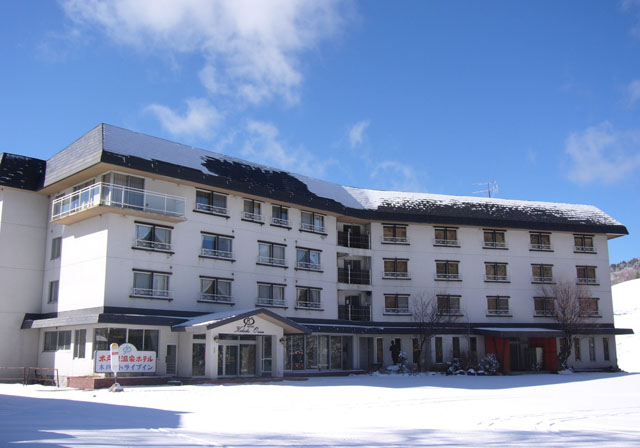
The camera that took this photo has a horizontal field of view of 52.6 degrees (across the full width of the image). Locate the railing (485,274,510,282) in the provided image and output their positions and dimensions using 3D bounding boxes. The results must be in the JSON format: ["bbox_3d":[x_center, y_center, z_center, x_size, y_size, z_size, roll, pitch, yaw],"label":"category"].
[{"bbox_3d":[15.960,5.000,58.382,2.494,0.588,0.270,3,-12,-15],"label":"railing"}]

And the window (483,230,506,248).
[{"bbox_3d":[15.703,1.395,58.233,2.320,1.650,0.220,3,-12,-16],"label":"window"}]

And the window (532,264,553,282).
[{"bbox_3d":[20.580,4.606,59.887,2.076,1.492,0.150,3,-12,-15],"label":"window"}]

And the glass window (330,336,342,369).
[{"bbox_3d":[1.312,10.245,51.447,1.371,2.612,0.120,11,-16,-44],"label":"glass window"}]

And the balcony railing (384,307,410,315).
[{"bbox_3d":[6.475,7.227,54.068,2.400,0.680,0.280,3,-12,-16],"label":"balcony railing"}]

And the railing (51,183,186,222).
[{"bbox_3d":[-12.881,-0.868,41.449,5.800,1.400,6.450,11,-16,-44],"label":"railing"}]

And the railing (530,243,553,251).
[{"bbox_3d":[20.332,2.065,59.400,2.350,0.680,0.280,3,-12,-16],"label":"railing"}]

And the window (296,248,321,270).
[{"bbox_3d":[-0.887,2.737,49.895,2.600,1.650,0.220,11,-16,-44],"label":"window"}]

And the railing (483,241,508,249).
[{"bbox_3d":[14.547,1.774,53.387,2.273,0.538,0.200,3,-12,-15],"label":"railing"}]

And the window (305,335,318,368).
[{"bbox_3d":[-0.630,9.488,47.968,1.400,2.450,0.120,11,-16,-44],"label":"window"}]

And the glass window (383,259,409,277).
[{"bbox_3d":[6.366,3.718,54.558,2.154,1.534,0.150,3,-12,-15],"label":"glass window"}]

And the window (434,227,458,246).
[{"bbox_3d":[11.025,1.133,56.399,2.154,1.534,0.150,3,-12,-15],"label":"window"}]

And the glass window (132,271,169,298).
[{"bbox_3d":[-9.661,3.499,37.200,2.349,1.475,0.200,11,-16,-42],"label":"glass window"}]

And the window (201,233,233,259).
[{"bbox_3d":[-7.159,1.539,45.150,2.690,1.493,0.150,11,-16,-44],"label":"window"}]

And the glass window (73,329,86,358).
[{"bbox_3d":[-12.847,6.432,34.672,0.200,1.548,1.564,11,-17,-43],"label":"glass window"}]

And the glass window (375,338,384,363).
[{"bbox_3d":[4.876,10.332,52.767,0.620,1.950,0.120,3,-12,-15],"label":"glass window"}]

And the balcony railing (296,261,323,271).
[{"bbox_3d":[-0.888,3.349,50.964,2.920,0.665,0.270,11,-16,-44],"label":"balcony railing"}]

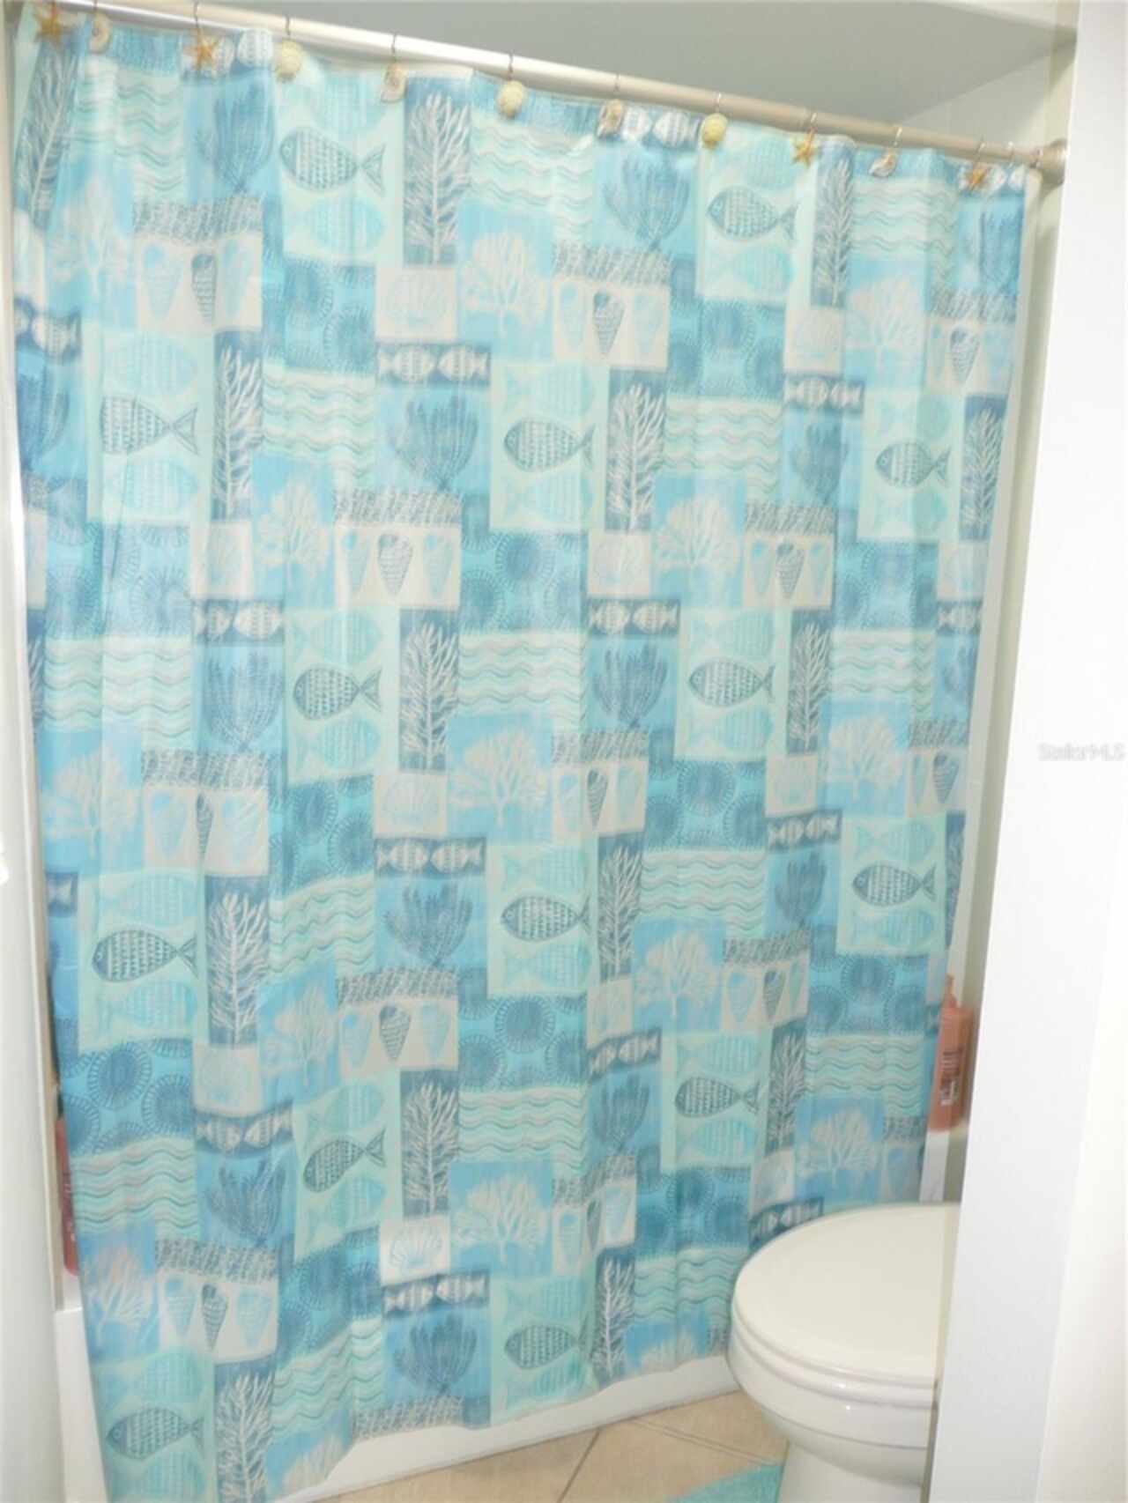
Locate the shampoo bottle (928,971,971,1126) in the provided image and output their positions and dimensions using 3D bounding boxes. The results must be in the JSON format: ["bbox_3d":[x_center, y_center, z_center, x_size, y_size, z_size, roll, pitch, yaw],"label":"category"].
[{"bbox_3d":[0.680,0.533,2.172,0.095,0.275,0.075,-2,12,-17],"label":"shampoo bottle"}]

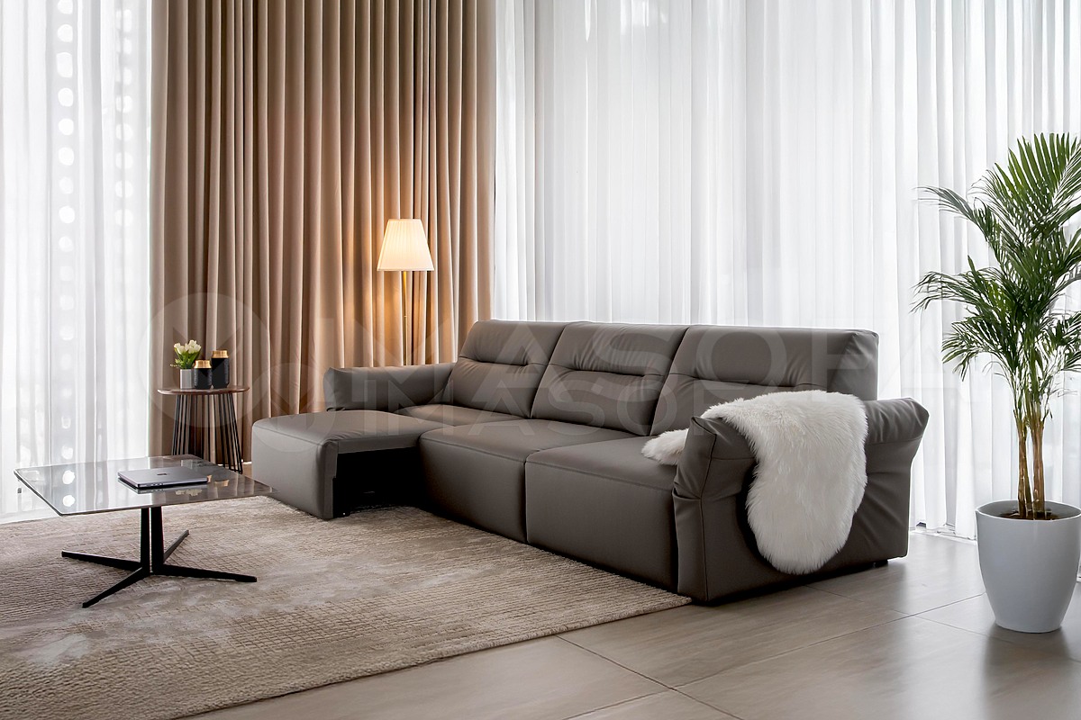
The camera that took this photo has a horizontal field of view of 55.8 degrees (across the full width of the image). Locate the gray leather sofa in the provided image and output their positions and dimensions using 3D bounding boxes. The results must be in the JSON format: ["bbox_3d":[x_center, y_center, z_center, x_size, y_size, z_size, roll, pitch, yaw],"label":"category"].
[{"bbox_3d":[-0.092,0.302,4.905,1.669,0.942,3.409,-2,4,-35],"label":"gray leather sofa"}]

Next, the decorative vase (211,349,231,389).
[{"bbox_3d":[-1.972,0.058,6.304,0.106,0.235,0.106,-2,4,-35],"label":"decorative vase"}]

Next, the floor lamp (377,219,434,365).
[{"bbox_3d":[-0.905,-0.131,6.860,0.384,1.604,0.384,-2,4,-35],"label":"floor lamp"}]

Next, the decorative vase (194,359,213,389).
[{"bbox_3d":[-2.056,0.093,6.221,0.105,0.173,0.105,-2,4,-35],"label":"decorative vase"}]

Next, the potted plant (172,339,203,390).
[{"bbox_3d":[-2.186,0.025,6.304,0.170,0.300,0.165,-2,4,-35],"label":"potted plant"}]

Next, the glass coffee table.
[{"bbox_3d":[-1.581,0.645,4.023,0.711,0.350,1.154,-2,4,-35],"label":"glass coffee table"}]

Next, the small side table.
[{"bbox_3d":[-2.069,0.438,6.287,0.541,0.526,0.541,-2,4,-35],"label":"small side table"}]

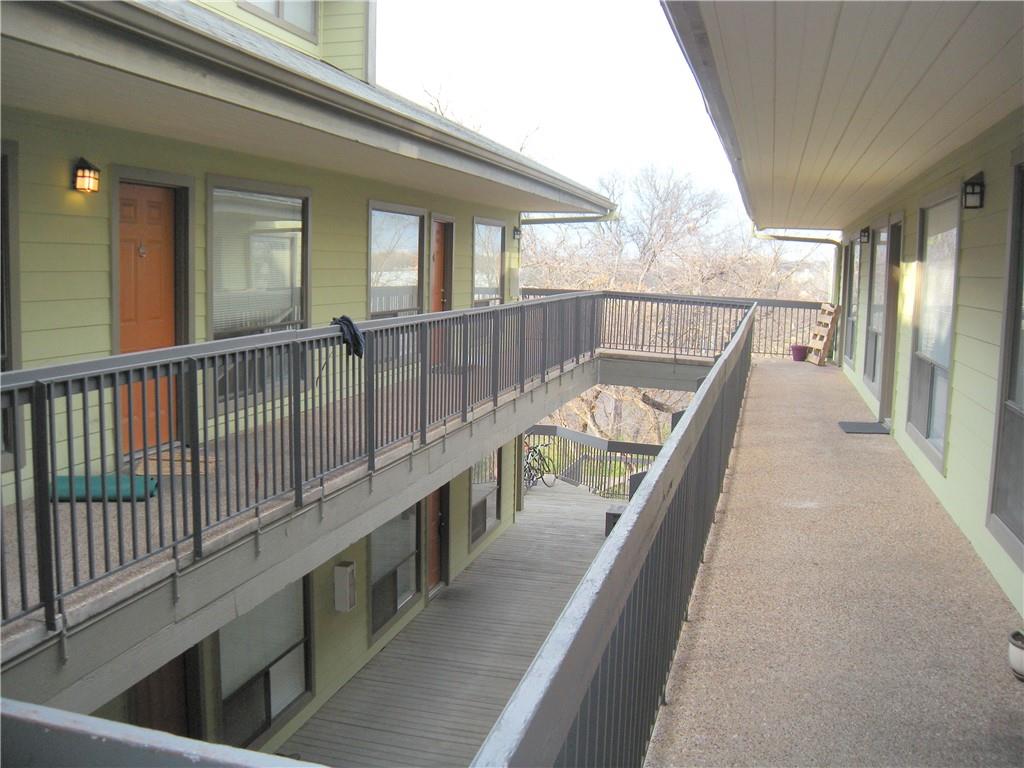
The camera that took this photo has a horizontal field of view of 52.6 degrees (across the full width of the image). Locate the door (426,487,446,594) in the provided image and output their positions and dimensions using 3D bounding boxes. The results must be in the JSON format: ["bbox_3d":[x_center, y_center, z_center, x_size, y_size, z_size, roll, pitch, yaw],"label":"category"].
[{"bbox_3d":[-1.175,1.992,14.887,0.060,2.030,0.910,2,7,14],"label":"door"}]

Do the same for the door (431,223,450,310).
[{"bbox_3d":[-1.109,-1.271,14.597,0.060,2.030,0.910,2,7,14],"label":"door"}]

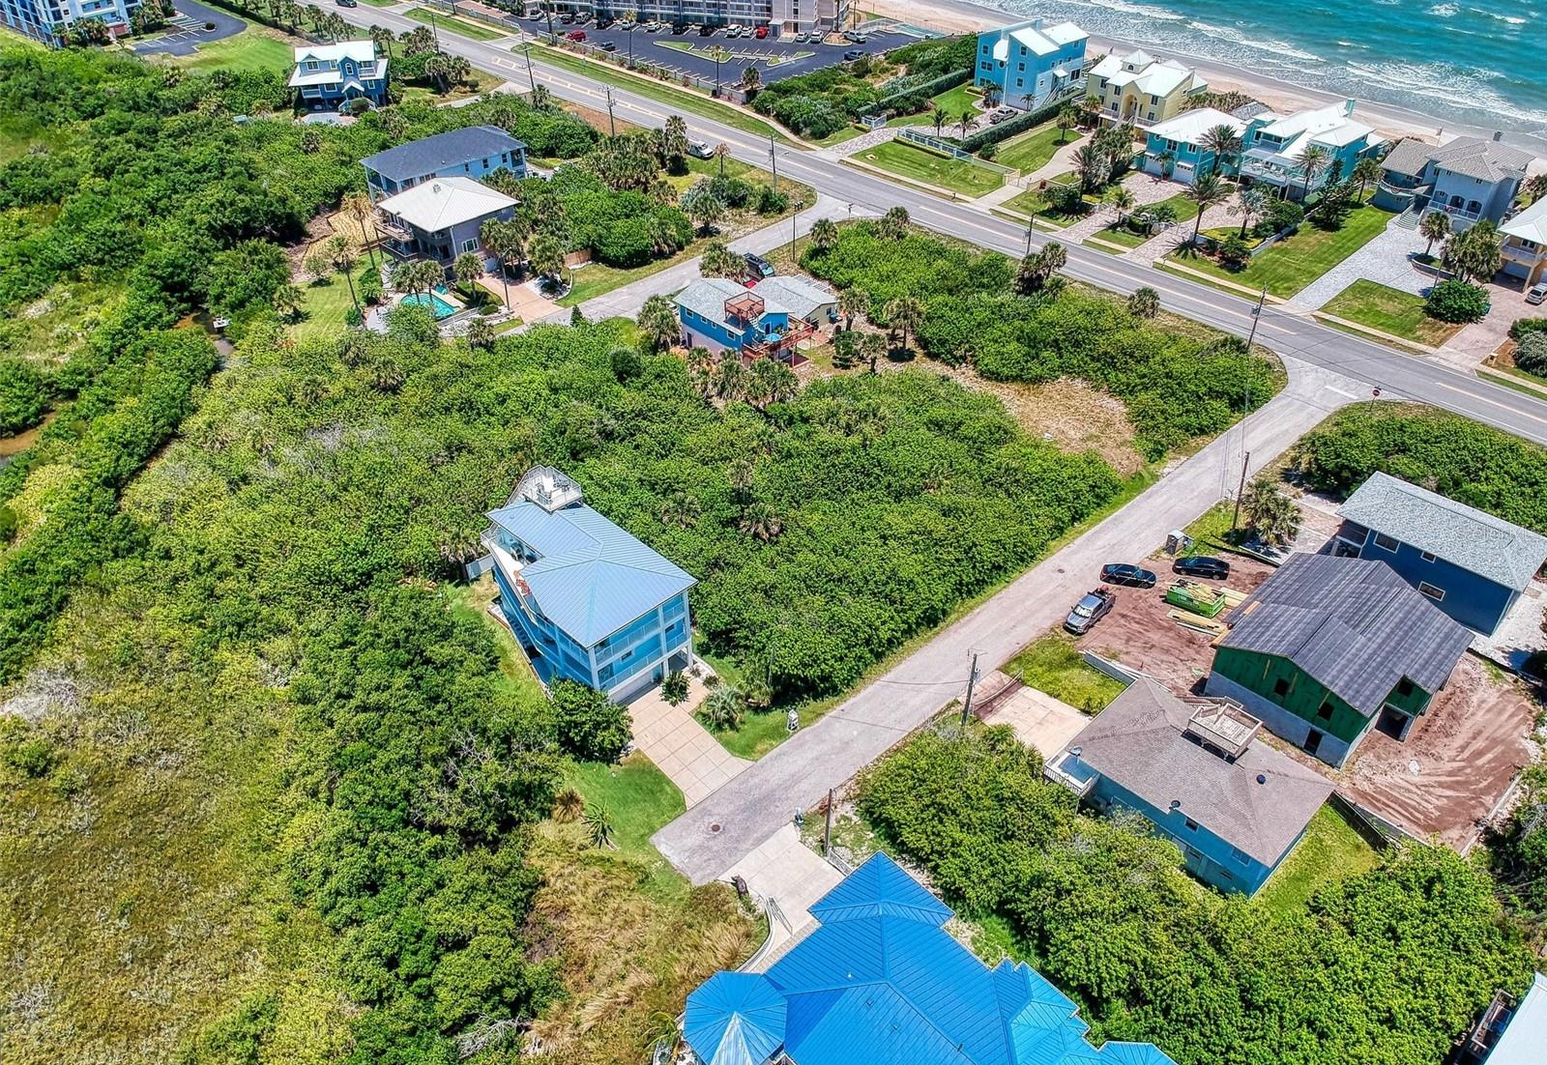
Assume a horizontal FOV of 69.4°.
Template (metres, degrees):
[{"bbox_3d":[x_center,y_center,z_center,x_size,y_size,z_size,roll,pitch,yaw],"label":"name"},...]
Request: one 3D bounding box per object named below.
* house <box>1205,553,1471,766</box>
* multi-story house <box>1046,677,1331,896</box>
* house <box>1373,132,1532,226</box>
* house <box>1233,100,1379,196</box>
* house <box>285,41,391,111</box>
[{"bbox_3d":[43.193,9.256,86.047,15.100,7.600,14.300,-31,46,-33],"label":"house"},{"bbox_3d":[30.154,17.562,80.529,10.900,7.300,15.500,-31,47,-33],"label":"multi-story house"},{"bbox_3d":[95.680,-50.940,157.489,17.000,11.100,17.600,-27,44,-30],"label":"house"},{"bbox_3d":[80.392,-57.537,166.796,22.795,9.894,11.446,-31,47,-33],"label":"house"},{"bbox_3d":[-79.029,-84.061,203.944,16.405,9.843,12.352,-8,39,-9],"label":"house"}]

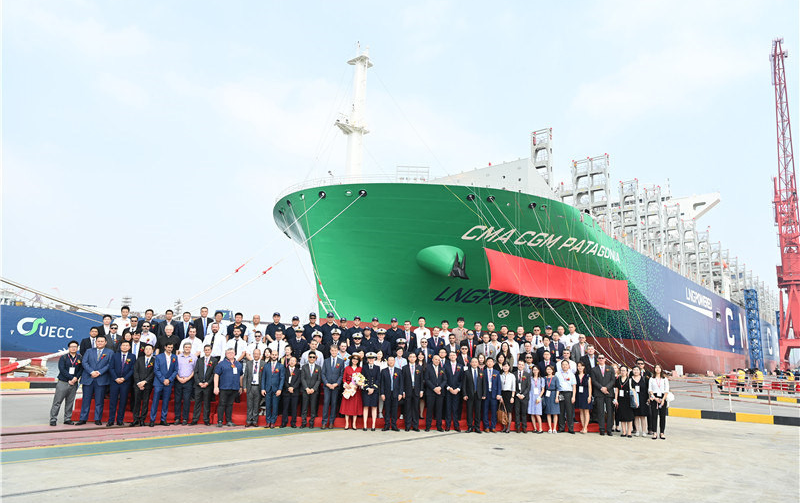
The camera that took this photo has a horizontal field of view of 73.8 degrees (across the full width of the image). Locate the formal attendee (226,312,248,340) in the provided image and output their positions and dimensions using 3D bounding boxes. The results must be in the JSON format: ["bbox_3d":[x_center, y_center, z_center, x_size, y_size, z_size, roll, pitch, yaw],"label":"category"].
[{"bbox_3d":[-4.452,2.514,14.350,0.520,1.740,0.320,4,-11,-10],"label":"formal attendee"}]

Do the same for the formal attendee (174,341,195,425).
[{"bbox_3d":[-4.908,3.011,12.182,0.490,1.792,0.360,5,-12,-16],"label":"formal attendee"}]

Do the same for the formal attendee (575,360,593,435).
[{"bbox_3d":[4.537,3.606,13.196,0.450,1.674,0.320,0,-12,10],"label":"formal attendee"}]

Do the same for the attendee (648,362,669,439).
[{"bbox_3d":[6.107,3.547,12.639,0.460,1.674,0.340,-1,-12,14],"label":"attendee"}]

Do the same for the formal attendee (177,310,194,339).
[{"bbox_3d":[-5.737,2.492,14.146,0.520,1.770,0.360,5,-12,-15],"label":"formal attendee"}]

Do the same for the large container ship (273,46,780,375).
[{"bbox_3d":[105.907,20.590,205.100,51.000,68.500,366.000,-9,-16,40],"label":"large container ship"}]

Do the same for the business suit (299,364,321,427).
[{"bbox_3d":[-2.086,3.292,12.341,0.460,1.396,0.330,4,-12,-8],"label":"business suit"}]

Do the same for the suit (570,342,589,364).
[{"bbox_3d":[5.048,3.280,14.742,0.520,1.530,0.360,0,-11,9],"label":"suit"}]

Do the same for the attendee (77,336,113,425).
[{"bbox_3d":[-6.475,2.737,11.401,0.620,1.830,0.370,7,-13,-23],"label":"attendee"}]

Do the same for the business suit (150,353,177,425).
[{"bbox_3d":[-5.067,2.952,11.556,0.550,1.480,0.340,7,-13,-23],"label":"business suit"}]

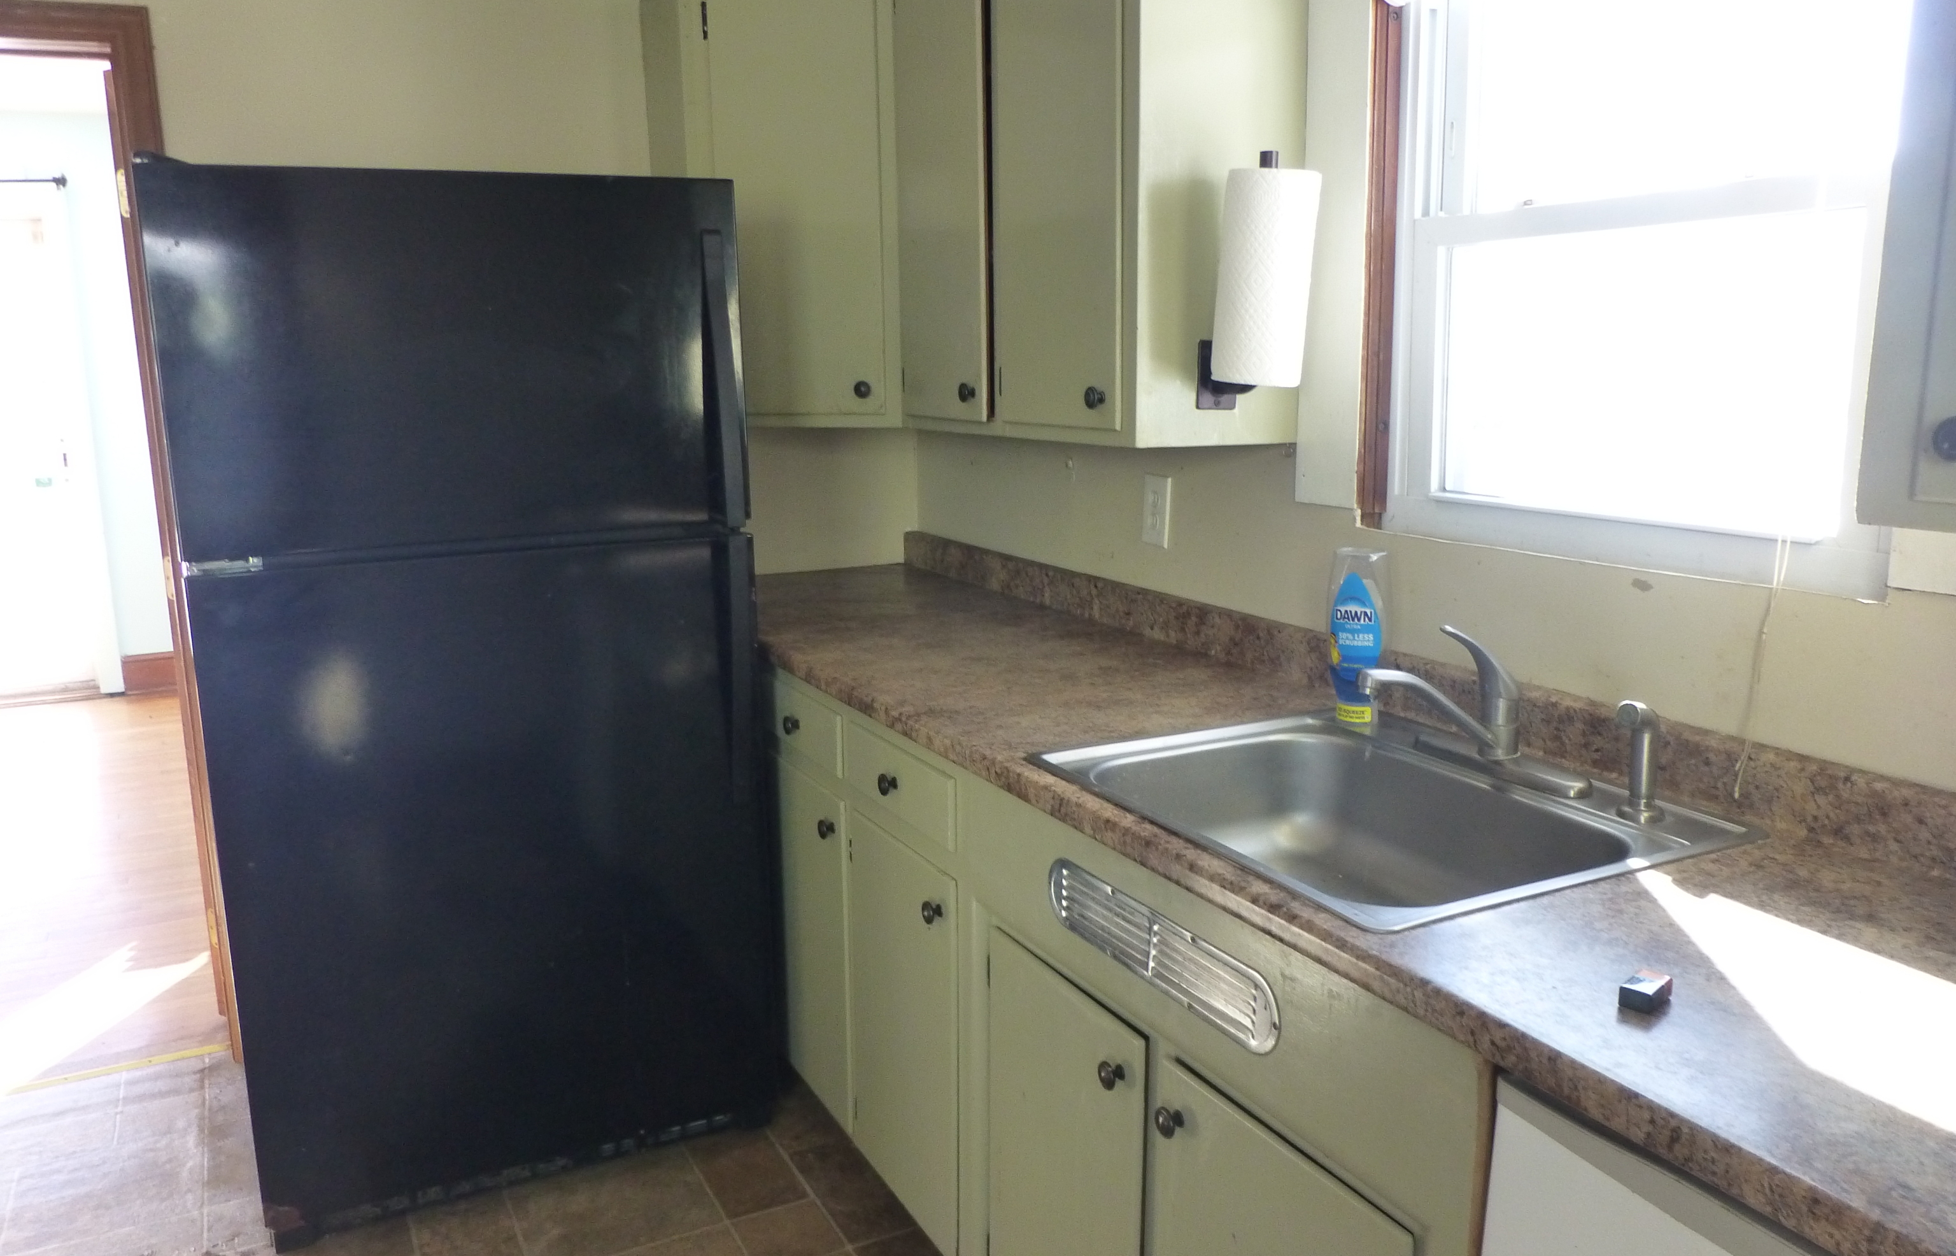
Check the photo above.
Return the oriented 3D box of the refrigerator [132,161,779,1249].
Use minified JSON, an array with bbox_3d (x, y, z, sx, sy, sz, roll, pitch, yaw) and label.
[{"bbox_3d":[-0.890,0.092,2.448,0.825,1.685,0.790,-5,12,-23],"label":"refrigerator"}]

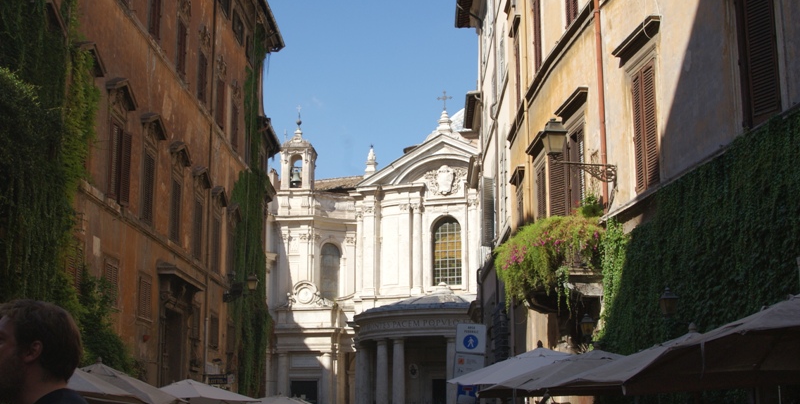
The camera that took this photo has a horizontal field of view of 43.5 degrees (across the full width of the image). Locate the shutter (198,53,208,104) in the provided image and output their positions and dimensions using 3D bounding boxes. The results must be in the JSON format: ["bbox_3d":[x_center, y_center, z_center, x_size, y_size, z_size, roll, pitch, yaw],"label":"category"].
[{"bbox_3d":[-7.605,-4.815,38.794,0.060,1.918,1.146,-1,-13,3],"label":"shutter"}]

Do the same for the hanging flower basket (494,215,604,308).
[{"bbox_3d":[3.100,1.366,21.362,1.250,1.500,4.000,1,-13,-5],"label":"hanging flower basket"}]

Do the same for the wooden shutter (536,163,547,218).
[{"bbox_3d":[3.521,0.182,24.983,0.080,2.150,1.031,1,-12,-5],"label":"wooden shutter"}]

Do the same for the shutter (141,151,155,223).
[{"bbox_3d":[-7.730,-0.456,30.938,0.080,2.028,1.006,-1,-12,2],"label":"shutter"}]

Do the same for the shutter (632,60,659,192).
[{"bbox_3d":[4.391,-1.341,17.995,0.080,2.203,0.992,2,-12,-9],"label":"shutter"}]

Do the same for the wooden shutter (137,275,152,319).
[{"bbox_3d":[-7.892,2.962,31.023,0.060,1.185,1.159,-1,-13,3],"label":"wooden shutter"}]

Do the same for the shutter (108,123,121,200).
[{"bbox_3d":[-7.851,-1.092,27.614,0.080,2.015,0.714,-1,-12,2],"label":"shutter"}]

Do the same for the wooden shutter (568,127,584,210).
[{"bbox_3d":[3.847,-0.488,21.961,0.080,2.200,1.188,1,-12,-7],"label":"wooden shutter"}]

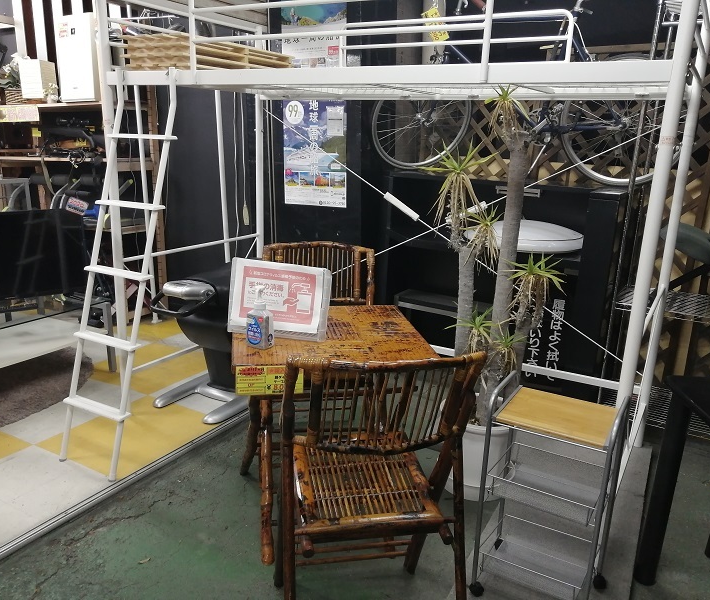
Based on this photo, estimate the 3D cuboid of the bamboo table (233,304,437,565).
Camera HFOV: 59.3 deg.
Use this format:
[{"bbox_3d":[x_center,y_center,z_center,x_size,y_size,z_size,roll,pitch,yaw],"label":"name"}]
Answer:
[{"bbox_3d":[-0.107,0.441,2.254,0.640,0.685,0.680,0,15,-9],"label":"bamboo table"}]

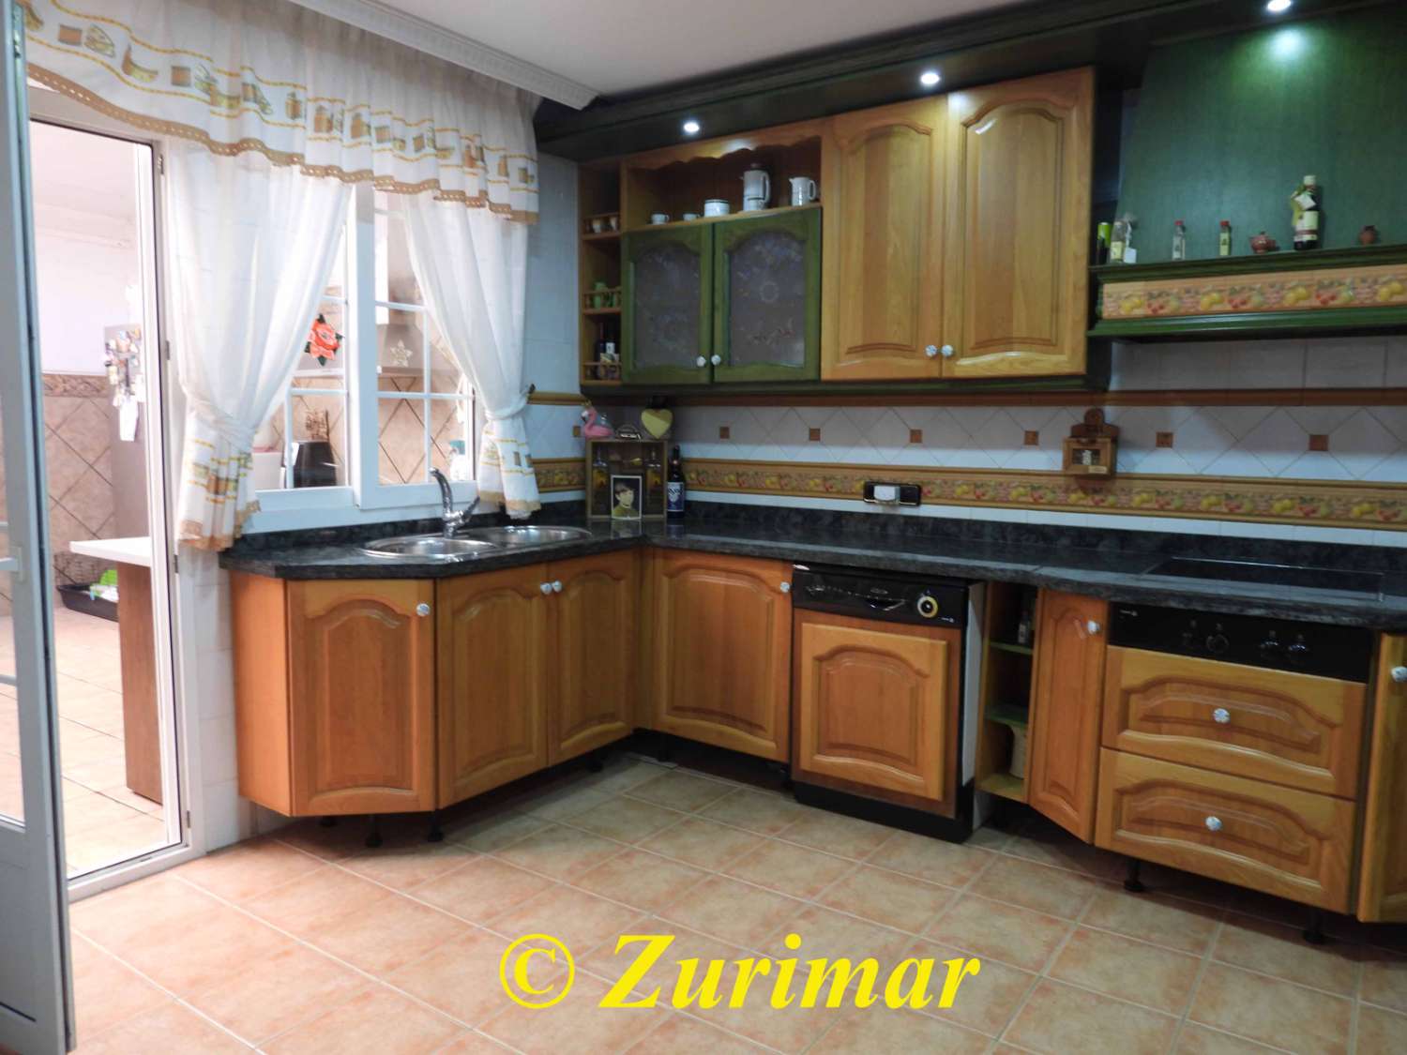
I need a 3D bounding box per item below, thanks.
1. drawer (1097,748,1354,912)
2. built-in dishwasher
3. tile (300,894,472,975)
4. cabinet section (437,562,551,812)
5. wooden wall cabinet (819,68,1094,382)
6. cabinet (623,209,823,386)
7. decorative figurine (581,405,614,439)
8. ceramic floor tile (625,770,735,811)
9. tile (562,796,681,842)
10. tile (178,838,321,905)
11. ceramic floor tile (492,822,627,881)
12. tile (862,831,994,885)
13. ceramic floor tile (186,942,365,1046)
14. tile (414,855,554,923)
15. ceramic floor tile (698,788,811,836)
[{"bbox_3d":[1.455,0.752,2.703,0.588,0.281,0.460,4,6,35],"label":"drawer"},{"bbox_3d":[0.707,0.549,3.382,0.600,0.839,0.580,4,6,35],"label":"built-in dishwasher"},{"bbox_3d":[-0.792,1.041,2.487,0.307,0.010,0.307,4,6,35],"label":"tile"},{"bbox_3d":[-0.879,0.468,3.280,0.520,0.710,0.470,4,6,35],"label":"cabinet section"},{"bbox_3d":[0.897,-0.971,3.363,0.920,0.920,0.334,4,6,34],"label":"wooden wall cabinet"},{"bbox_3d":[0.142,-0.887,3.927,0.927,0.622,0.337,4,6,35],"label":"cabinet"},{"bbox_3d":[-0.468,-0.465,4.300,0.142,0.148,0.075,0,5,-10],"label":"decorative figurine"},{"bbox_3d":[-0.082,0.956,3.508,0.306,0.010,0.306,4,6,34],"label":"ceramic floor tile"},{"bbox_3d":[-0.259,0.977,3.251,0.306,0.010,0.306,4,6,34],"label":"tile"},{"bbox_3d":[-1.282,0.989,2.797,0.300,0.010,0.300,4,6,35],"label":"tile"},{"bbox_3d":[-0.428,0.984,2.951,0.300,0.010,0.300,4,6,35],"label":"ceramic floor tile"},{"bbox_3d":[0.689,1.014,2.981,0.306,0.010,0.306,4,6,34],"label":"tile"},{"bbox_3d":[-0.968,1.062,2.226,0.306,0.010,0.306,4,6,35],"label":"ceramic floor tile"},{"bbox_3d":[-0.614,1.020,2.742,0.307,0.010,0.307,4,6,35],"label":"tile"},{"bbox_3d":[0.180,0.975,3.334,0.307,0.010,0.307,4,6,35],"label":"ceramic floor tile"}]

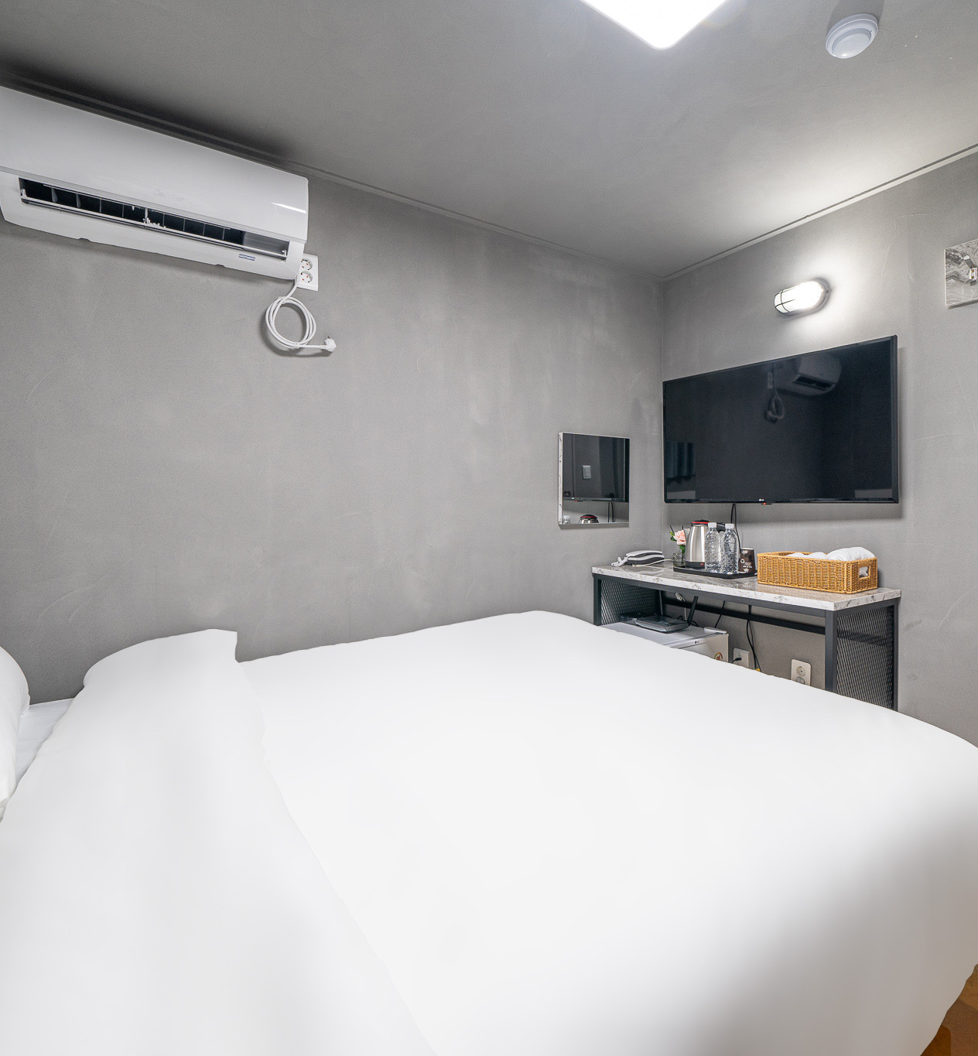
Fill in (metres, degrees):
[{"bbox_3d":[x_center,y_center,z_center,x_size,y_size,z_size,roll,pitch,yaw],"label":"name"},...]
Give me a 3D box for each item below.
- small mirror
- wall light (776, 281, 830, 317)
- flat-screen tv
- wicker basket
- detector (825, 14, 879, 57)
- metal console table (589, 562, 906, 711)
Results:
[{"bbox_3d":[0.500,-0.218,2.471,0.400,0.415,0.030,-1,2,-30],"label":"small mirror"},{"bbox_3d":[1.229,-0.913,2.100,0.090,0.108,0.194,-1,2,-34],"label":"wall light"},{"bbox_3d":[1.155,-0.396,2.225,0.060,0.570,0.952,-1,2,-34],"label":"flat-screen tv"},{"bbox_3d":[1.231,0.161,1.981,0.253,0.112,0.309,-1,2,-34],"label":"wicker basket"},{"bbox_3d":[0.908,-1.220,1.323,0.107,0.034,0.107,0,2,0],"label":"detector"},{"bbox_3d":[0.967,0.596,2.167,0.499,0.783,1.014,-1,2,-34],"label":"metal console table"}]

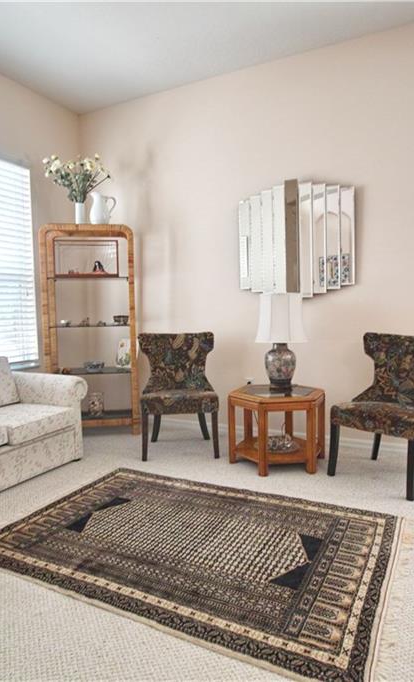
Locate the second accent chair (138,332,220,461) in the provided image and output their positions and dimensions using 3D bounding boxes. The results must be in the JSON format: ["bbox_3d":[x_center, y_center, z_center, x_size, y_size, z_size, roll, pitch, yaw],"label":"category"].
[{"bbox_3d":[-0.239,0.423,3.513,0.638,0.935,0.605,-1,4,-3],"label":"second accent chair"}]

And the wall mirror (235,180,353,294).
[{"bbox_3d":[0.723,-0.837,3.526,0.969,0.963,0.062,1,4,26],"label":"wall mirror"}]

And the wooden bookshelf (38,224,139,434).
[{"bbox_3d":[-1.071,-0.083,4.017,0.812,1.911,0.352,-2,4,-8],"label":"wooden bookshelf"}]

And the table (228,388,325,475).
[{"bbox_3d":[0.535,0.642,3.200,0.650,0.510,0.728,1,4,26],"label":"table"}]

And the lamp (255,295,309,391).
[{"bbox_3d":[0.567,0.005,3.267,0.409,0.750,0.409,1,4,26],"label":"lamp"}]

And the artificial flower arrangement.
[{"bbox_3d":[-1.196,-1.480,3.910,0.623,0.458,0.470,-2,4,-8],"label":"artificial flower arrangement"}]

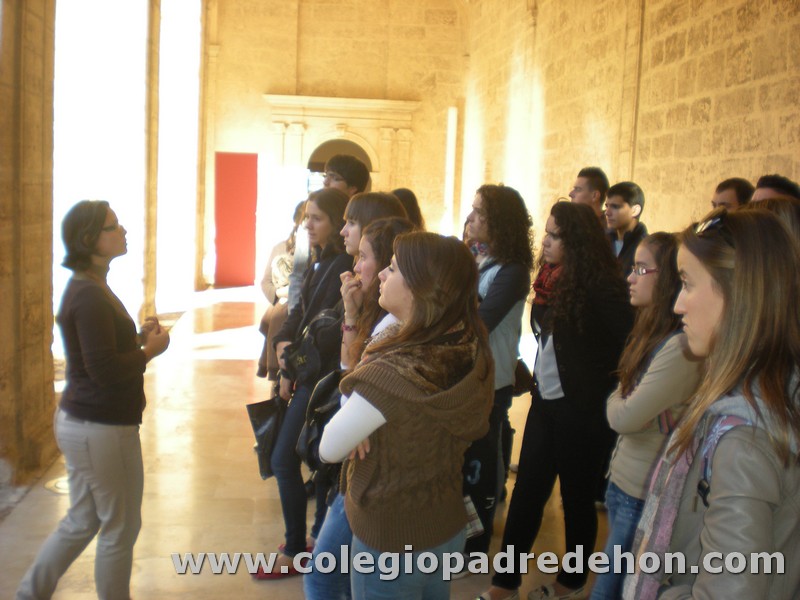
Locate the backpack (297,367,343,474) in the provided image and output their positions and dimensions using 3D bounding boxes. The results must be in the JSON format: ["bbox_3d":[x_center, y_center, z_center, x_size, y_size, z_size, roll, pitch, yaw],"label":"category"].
[{"bbox_3d":[-0.256,0.405,2.900,0.180,0.380,0.300,-1,7,-21],"label":"backpack"}]

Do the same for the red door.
[{"bbox_3d":[-2.812,-1.356,15.089,0.730,2.305,0.080,1,6,-7],"label":"red door"}]

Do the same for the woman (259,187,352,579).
[{"bbox_3d":[-0.421,0.342,3.750,0.420,1.632,0.500,-1,7,-23],"label":"woman"}]

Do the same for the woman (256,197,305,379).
[{"bbox_3d":[-0.622,0.184,5.360,0.500,1.573,0.360,3,7,9],"label":"woman"}]

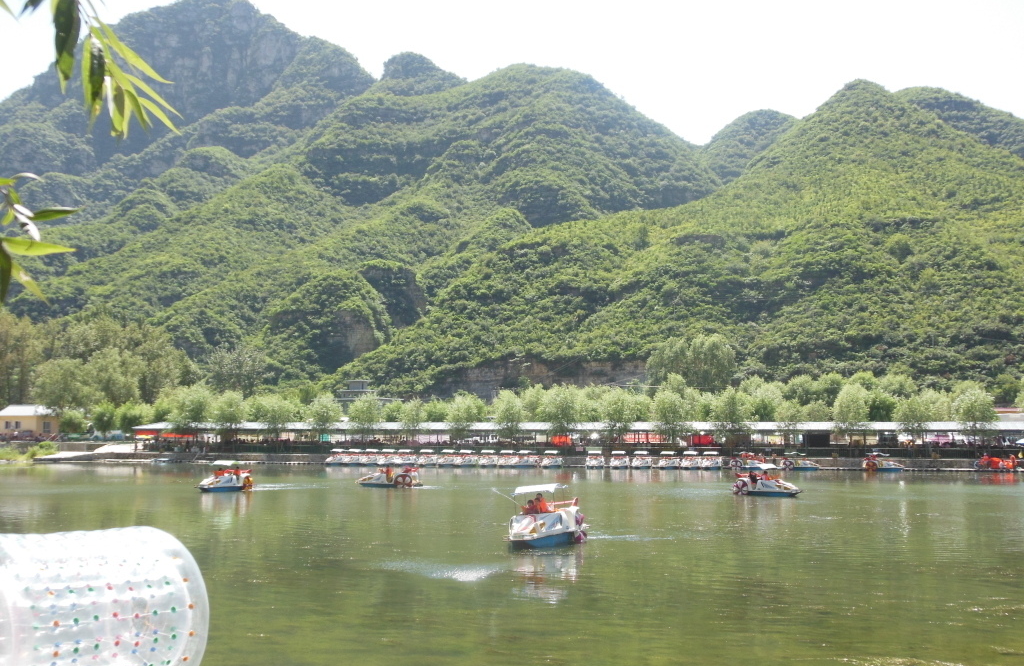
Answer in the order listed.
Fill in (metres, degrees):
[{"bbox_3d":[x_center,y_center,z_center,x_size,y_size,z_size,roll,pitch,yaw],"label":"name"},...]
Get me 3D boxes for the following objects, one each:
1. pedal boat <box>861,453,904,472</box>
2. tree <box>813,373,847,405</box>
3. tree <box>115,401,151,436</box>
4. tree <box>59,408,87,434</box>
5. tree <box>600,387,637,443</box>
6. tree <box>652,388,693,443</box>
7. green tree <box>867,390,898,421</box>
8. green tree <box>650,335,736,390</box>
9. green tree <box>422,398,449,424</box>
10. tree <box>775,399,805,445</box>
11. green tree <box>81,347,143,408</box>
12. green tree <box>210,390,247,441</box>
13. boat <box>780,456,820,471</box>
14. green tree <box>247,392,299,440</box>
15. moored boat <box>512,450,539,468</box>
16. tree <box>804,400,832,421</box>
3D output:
[{"bbox_3d":[34.913,12.116,105.500,3.700,1.720,1.800,-1,-5,16],"label":"pedal boat"},{"bbox_3d":[40.334,8.859,142.801,4.600,7.300,4.600,0,-5,0],"label":"tree"},{"bbox_3d":[-50.641,11.609,150.000,4.600,4.937,4.600,0,-5,0],"label":"tree"},{"bbox_3d":[-58.647,11.943,150.000,3.800,4.003,3.800,0,-5,0],"label":"tree"},{"bbox_3d":[12.127,9.736,128.000,4.099,7.060,4.099,0,-5,0],"label":"tree"},{"bbox_3d":[18.133,9.773,127.000,4.519,6.779,4.519,0,-5,0],"label":"tree"},{"bbox_3d":[46.144,10.337,140.000,3.985,6.601,3.985,0,-5,0],"label":"green tree"},{"bbox_3d":[27.300,8.904,171.920,13.460,17.730,10.100,0,-5,0],"label":"green tree"},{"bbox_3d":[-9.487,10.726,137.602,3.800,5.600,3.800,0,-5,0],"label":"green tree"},{"bbox_3d":[29.278,9.858,118.598,3.280,5.680,3.280,0,-5,0],"label":"tree"},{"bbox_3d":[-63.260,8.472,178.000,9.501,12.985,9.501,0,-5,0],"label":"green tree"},{"bbox_3d":[-35.813,10.927,142.000,4.548,7.579,4.548,0,-5,0],"label":"green tree"},{"bbox_3d":[29.202,13.021,113.781,3.700,1.900,1.750,-1,-5,10],"label":"boat"},{"bbox_3d":[-28.136,10.404,132.610,5.400,6.300,5.300,0,-5,0],"label":"green tree"},{"bbox_3d":[1.359,11.889,105.348,1.600,1.700,3.300,-4,-7,38],"label":"moored boat"},{"bbox_3d":[35.598,10.852,130.557,3.380,6.480,3.380,0,-5,0],"label":"tree"}]

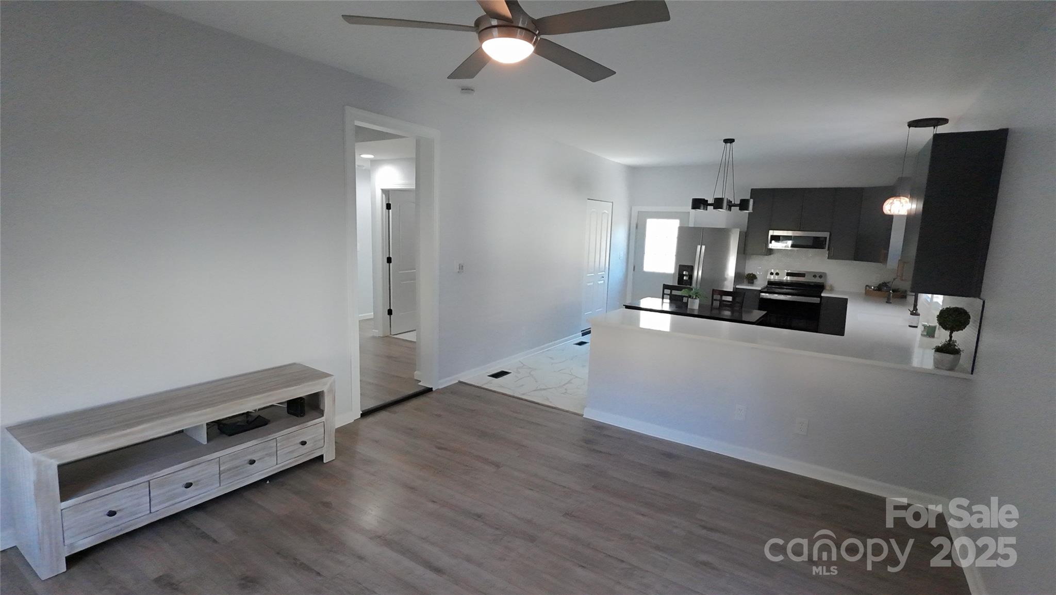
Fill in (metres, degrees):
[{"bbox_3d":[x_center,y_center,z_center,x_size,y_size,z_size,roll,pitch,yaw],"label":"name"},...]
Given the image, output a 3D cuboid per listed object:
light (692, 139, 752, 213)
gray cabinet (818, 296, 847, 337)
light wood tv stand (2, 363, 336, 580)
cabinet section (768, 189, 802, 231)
[{"bbox_3d":[2.544,-1.571,5.067,0.669,0.918,0.669,6,9,33],"label":"light"},{"bbox_3d":[4.500,0.442,5.868,0.315,0.906,0.644,6,9,31],"label":"gray cabinet"},{"bbox_3d":[-2.087,0.944,2.497,0.469,0.644,1.436,7,9,38],"label":"light wood tv stand"},{"bbox_3d":[3.892,-1.303,5.901,0.377,0.602,0.330,7,9,31],"label":"cabinet section"}]

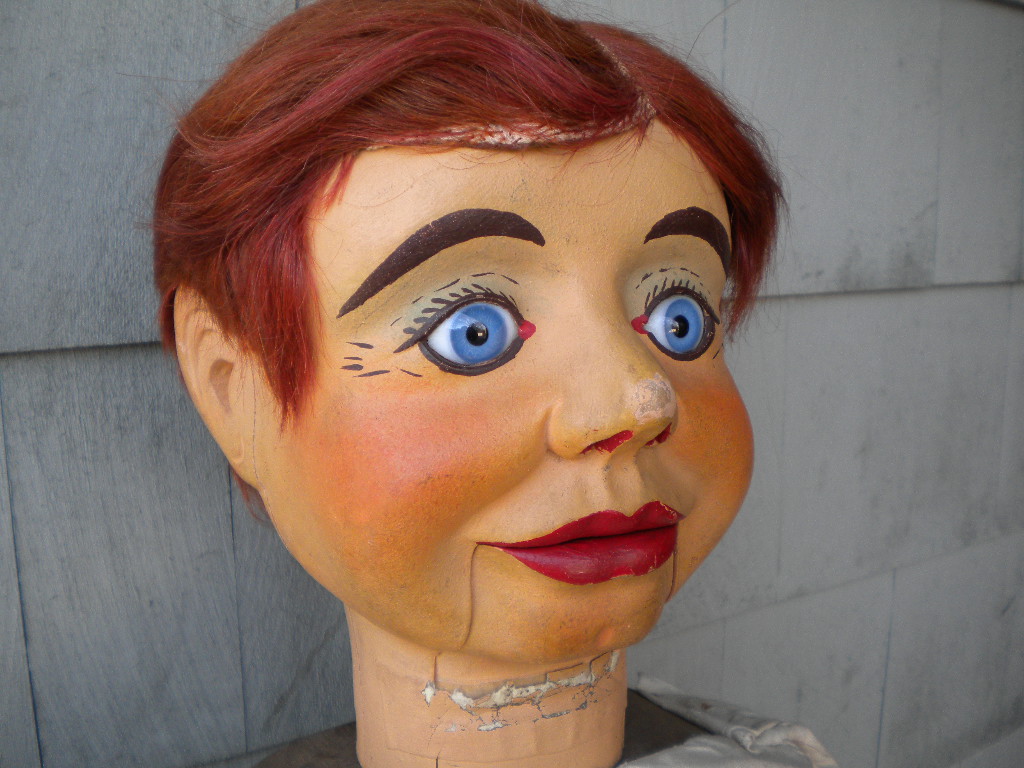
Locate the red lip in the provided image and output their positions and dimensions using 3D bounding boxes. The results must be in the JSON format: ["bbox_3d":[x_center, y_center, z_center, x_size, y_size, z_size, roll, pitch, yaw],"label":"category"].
[{"bbox_3d":[0.030,0.047,0.320,0.081,0.022,0.024,-3,11,-30],"label":"red lip"}]

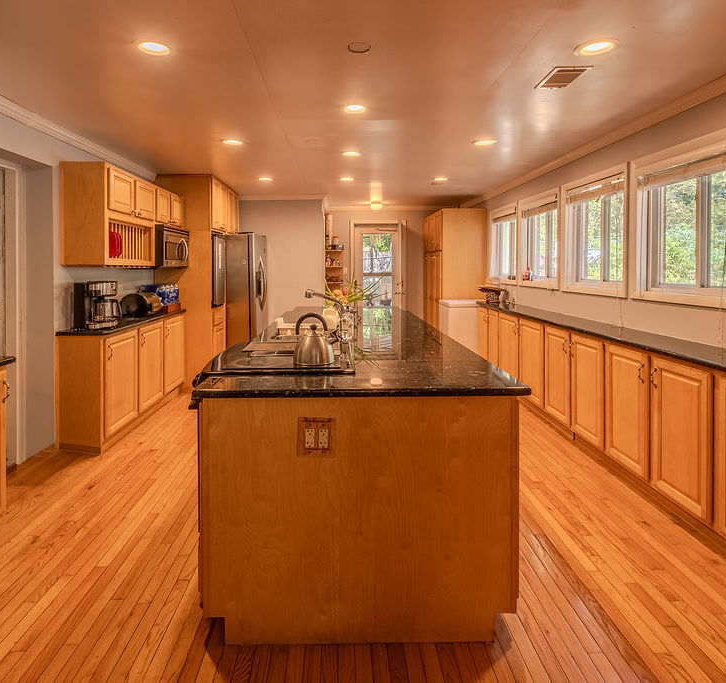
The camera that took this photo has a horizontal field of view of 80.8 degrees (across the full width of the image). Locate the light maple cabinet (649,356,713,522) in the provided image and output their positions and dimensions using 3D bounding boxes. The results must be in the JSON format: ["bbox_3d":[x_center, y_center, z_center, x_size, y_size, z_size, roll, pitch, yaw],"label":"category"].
[{"bbox_3d":[1.788,0.473,2.175,0.360,0.765,0.400,0,8,-3],"label":"light maple cabinet"}]

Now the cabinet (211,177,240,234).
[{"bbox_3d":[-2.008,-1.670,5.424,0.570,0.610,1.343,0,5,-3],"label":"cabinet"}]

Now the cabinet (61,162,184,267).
[{"bbox_3d":[-2.086,-1.069,3.895,0.325,0.753,1.570,0,8,-3],"label":"cabinet"}]

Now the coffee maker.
[{"bbox_3d":[-2.064,-0.280,3.323,0.280,0.365,0.200,0,5,5],"label":"coffee maker"}]

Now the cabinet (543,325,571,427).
[{"bbox_3d":[1.690,0.253,3.338,0.360,0.690,0.411,0,5,-3],"label":"cabinet"}]

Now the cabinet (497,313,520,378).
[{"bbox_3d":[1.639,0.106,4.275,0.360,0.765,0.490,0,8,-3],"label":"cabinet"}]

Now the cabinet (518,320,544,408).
[{"bbox_3d":[1.672,0.189,3.800,0.360,0.765,0.460,0,8,-3],"label":"cabinet"}]

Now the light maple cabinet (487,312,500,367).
[{"bbox_3d":[1.607,0.016,4.684,0.360,0.690,0.361,0,5,-3],"label":"light maple cabinet"}]

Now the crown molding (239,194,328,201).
[{"bbox_3d":[-1.114,-2.015,5.979,1.262,0.085,0.075,0,5,-2],"label":"crown molding"}]

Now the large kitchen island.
[{"bbox_3d":[-0.094,0.382,2.975,1.180,0.928,2.950,0,8,-3],"label":"large kitchen island"}]

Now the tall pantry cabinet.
[{"bbox_3d":[1.356,-0.850,6.464,0.610,2.140,1.270,0,5,-3],"label":"tall pantry cabinet"}]

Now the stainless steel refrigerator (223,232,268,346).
[{"bbox_3d":[-1.866,-0.564,5.905,0.860,1.795,0.910,0,8,-3],"label":"stainless steel refrigerator"}]

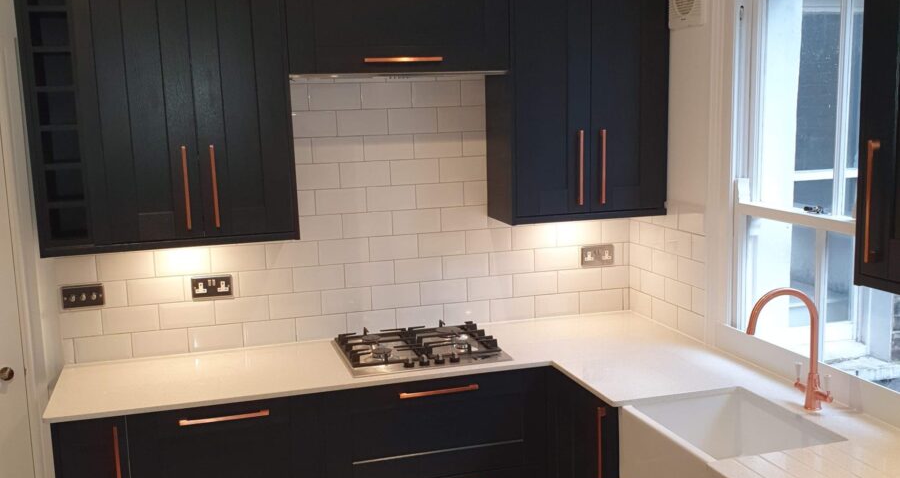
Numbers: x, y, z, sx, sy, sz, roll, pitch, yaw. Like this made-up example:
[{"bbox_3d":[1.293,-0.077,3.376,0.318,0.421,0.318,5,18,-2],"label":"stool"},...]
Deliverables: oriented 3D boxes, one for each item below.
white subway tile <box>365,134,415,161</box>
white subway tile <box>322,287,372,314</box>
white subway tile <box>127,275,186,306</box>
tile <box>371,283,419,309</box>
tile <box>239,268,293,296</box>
[{"bbox_3d":[-0.239,-0.360,3.554,0.200,0.098,0.009,-4,8,-16],"label":"white subway tile"},{"bbox_3d":[-0.411,0.244,3.556,0.198,0.098,0.010,-4,8,-16],"label":"white subway tile"},{"bbox_3d":[-1.087,0.194,3.350,0.198,0.098,0.010,-4,8,-16],"label":"white subway tile"},{"bbox_3d":[-0.220,0.231,3.624,0.199,0.097,0.010,-4,8,-16],"label":"tile"},{"bbox_3d":[-0.707,0.168,3.486,0.200,0.100,0.010,-4,8,-16],"label":"tile"}]

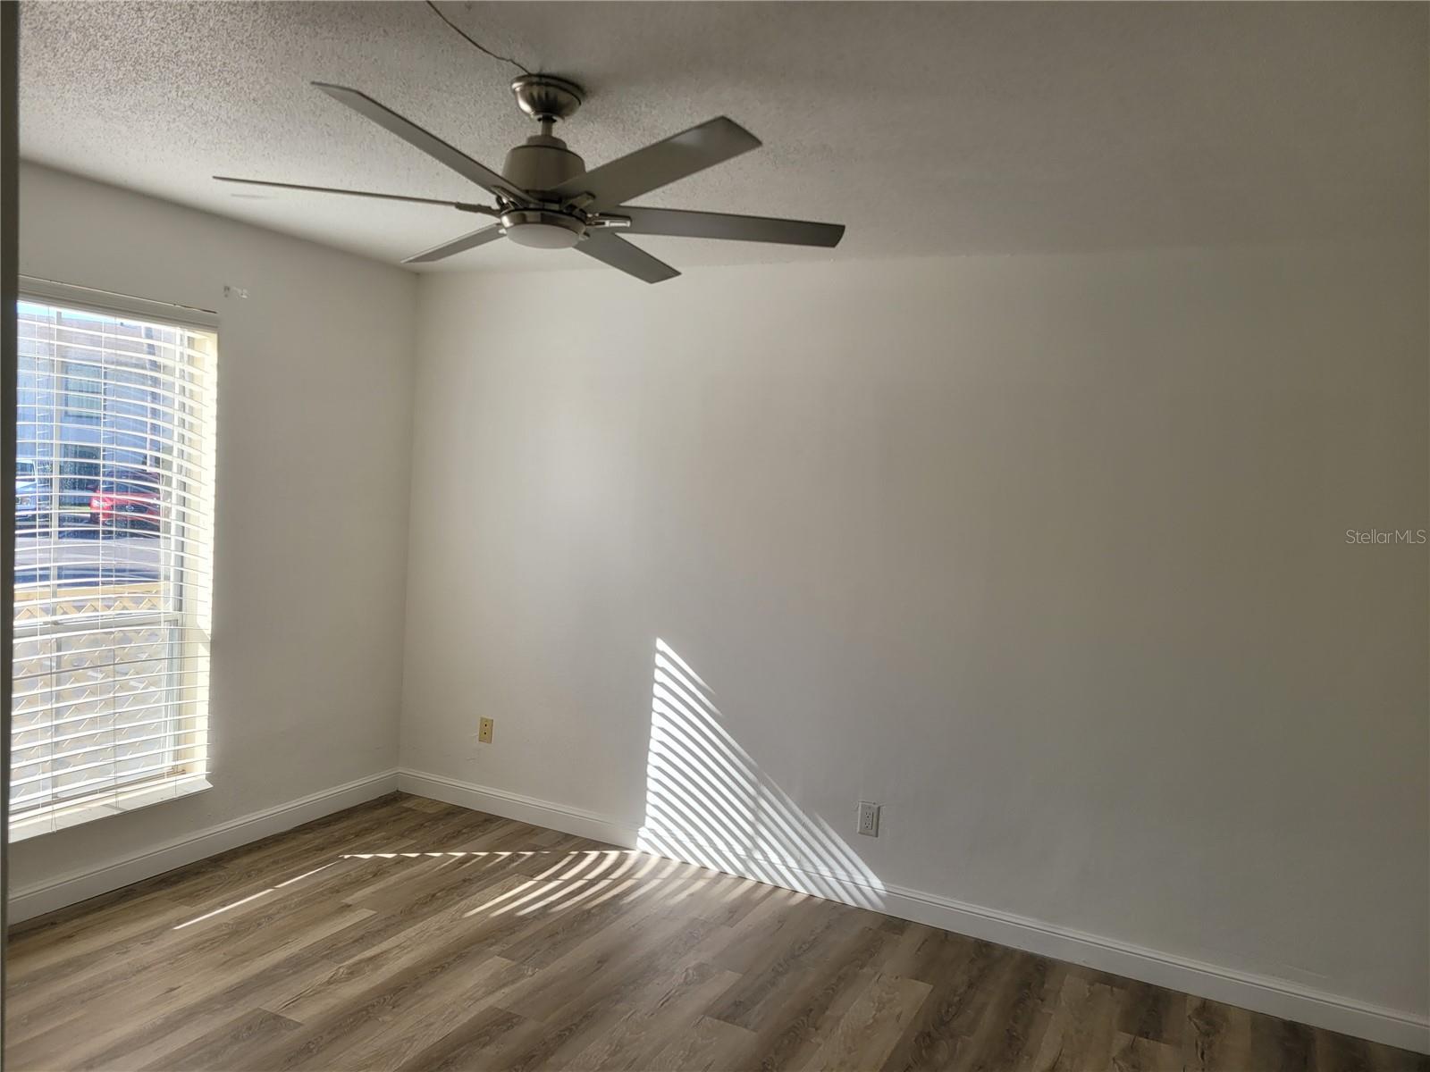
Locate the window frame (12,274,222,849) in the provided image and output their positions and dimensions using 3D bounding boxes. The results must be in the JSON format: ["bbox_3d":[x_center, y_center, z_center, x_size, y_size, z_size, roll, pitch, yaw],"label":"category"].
[{"bbox_3d":[-2.114,0.068,3.672,0.070,1.770,0.920,6,4,26],"label":"window frame"}]

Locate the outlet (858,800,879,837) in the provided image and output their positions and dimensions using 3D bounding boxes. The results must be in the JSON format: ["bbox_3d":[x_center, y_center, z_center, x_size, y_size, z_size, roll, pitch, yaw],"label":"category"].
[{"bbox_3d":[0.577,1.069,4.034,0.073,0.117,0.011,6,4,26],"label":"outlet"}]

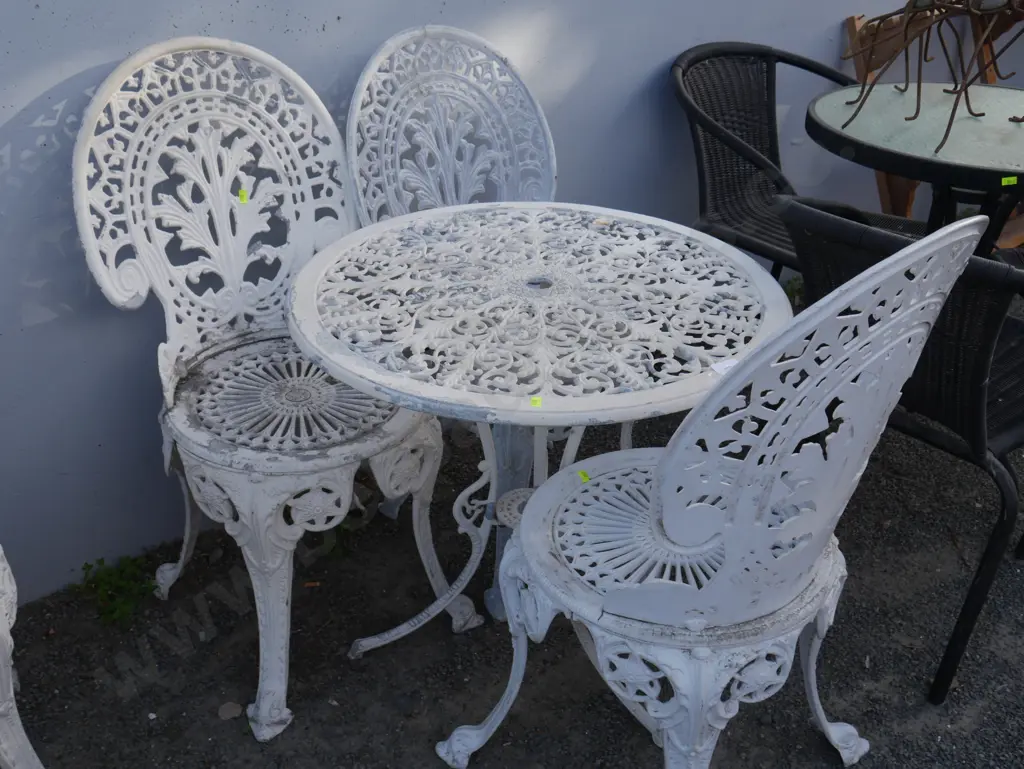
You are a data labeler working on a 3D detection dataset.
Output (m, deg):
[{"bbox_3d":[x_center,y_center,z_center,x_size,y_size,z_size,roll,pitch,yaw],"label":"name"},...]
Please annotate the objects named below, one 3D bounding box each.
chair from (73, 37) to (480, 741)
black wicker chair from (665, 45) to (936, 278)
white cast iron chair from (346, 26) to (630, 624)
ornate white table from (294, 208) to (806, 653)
[{"bbox_3d":[-0.334,-0.017,1.496,0.425,0.895,0.455,-23,38,-35],"label":"chair"},{"bbox_3d":[0.604,-0.321,2.215,0.560,0.740,0.575,-22,37,-35],"label":"black wicker chair"},{"bbox_3d":[-0.016,-0.126,1.761,0.425,0.895,0.455,-20,36,-33],"label":"white cast iron chair"},{"bbox_3d":[0.030,0.133,1.524,0.675,0.620,0.675,-21,37,-34],"label":"ornate white table"}]

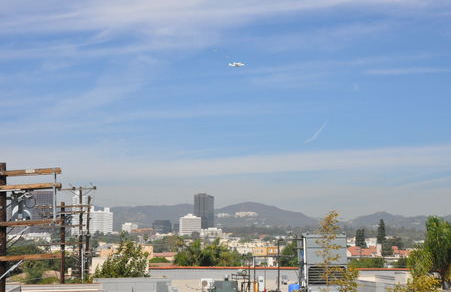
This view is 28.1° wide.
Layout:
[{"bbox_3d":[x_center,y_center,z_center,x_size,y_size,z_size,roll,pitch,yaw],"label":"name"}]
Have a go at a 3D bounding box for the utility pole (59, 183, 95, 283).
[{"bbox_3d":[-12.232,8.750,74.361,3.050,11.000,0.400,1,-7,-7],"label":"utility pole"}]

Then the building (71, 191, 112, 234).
[{"bbox_3d":[-202.197,106.657,1355.640,62.000,75.000,38.000,1,-7,-12],"label":"building"}]

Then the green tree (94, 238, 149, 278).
[{"bbox_3d":[-7.616,10.250,65.593,4.200,7.000,4.000,0,-7,0],"label":"green tree"}]

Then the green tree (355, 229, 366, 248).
[{"bbox_3d":[55.420,38.834,369.419,5.000,10.000,4.700,0,-7,0],"label":"green tree"}]

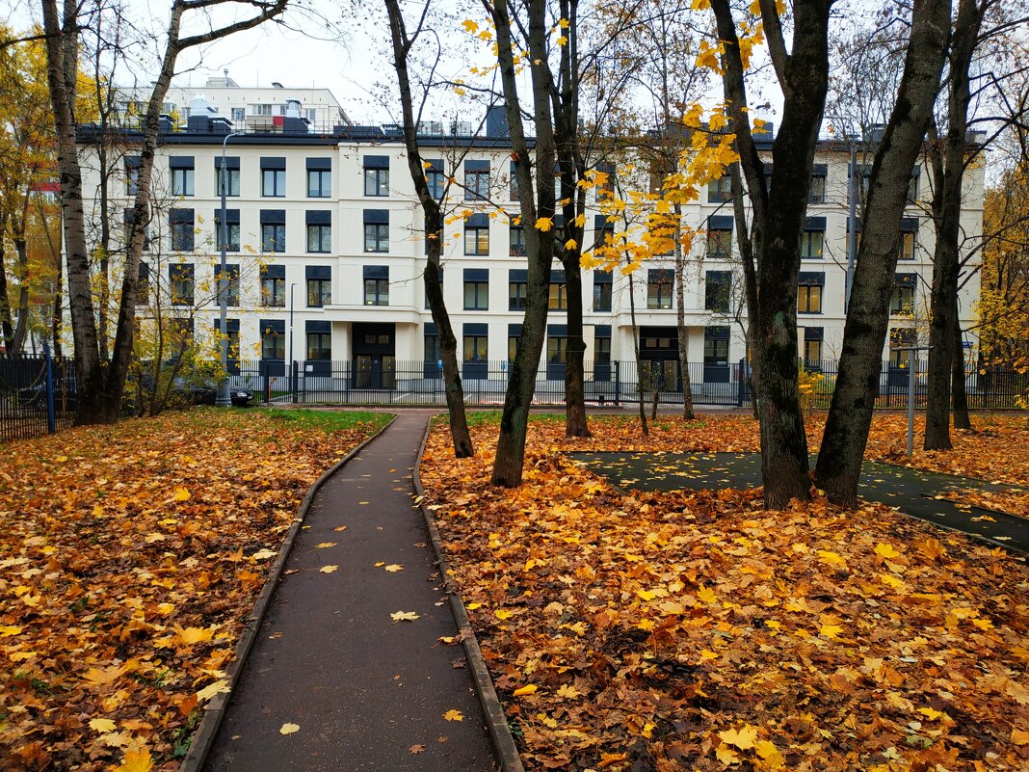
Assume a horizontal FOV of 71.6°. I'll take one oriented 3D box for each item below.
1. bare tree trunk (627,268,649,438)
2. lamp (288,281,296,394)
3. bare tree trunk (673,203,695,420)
[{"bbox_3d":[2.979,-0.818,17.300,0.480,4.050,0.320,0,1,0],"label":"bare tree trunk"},{"bbox_3d":[-13.229,-2.841,42.500,0.500,6.600,0.200,0,1,0],"label":"lamp"},{"bbox_3d":[5.585,-2.444,23.500,0.620,7.100,0.420,0,1,0],"label":"bare tree trunk"}]

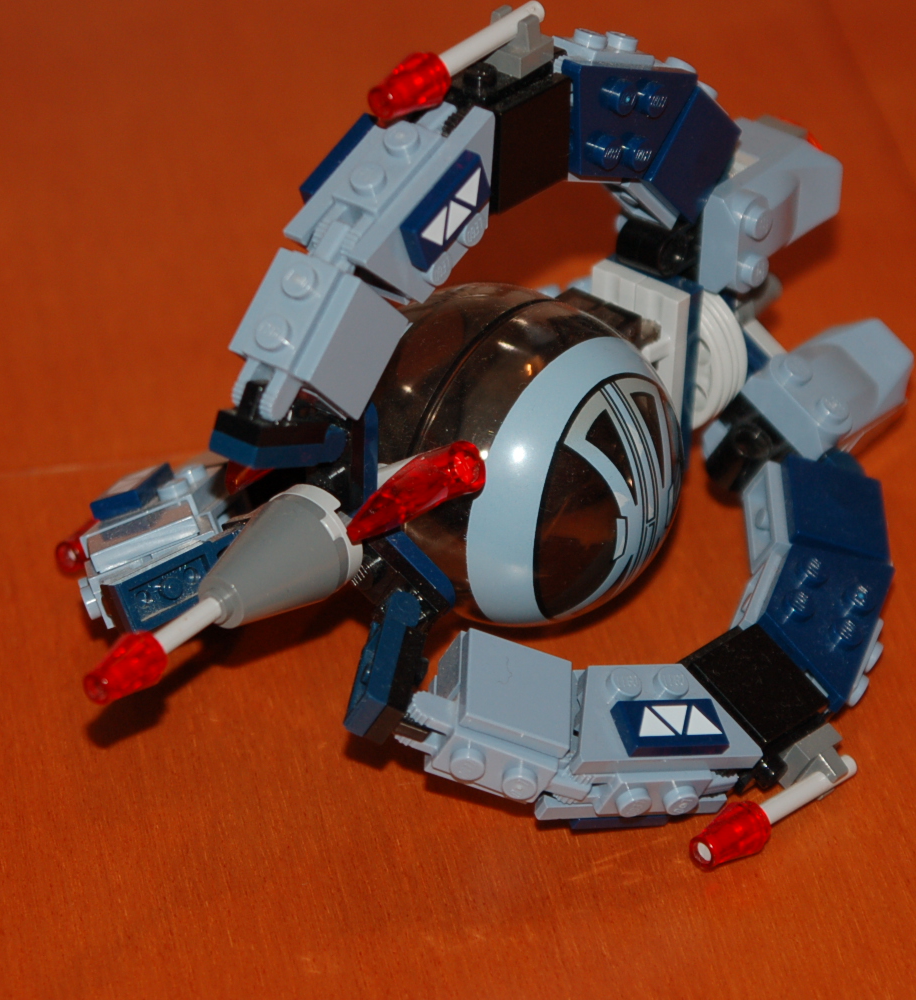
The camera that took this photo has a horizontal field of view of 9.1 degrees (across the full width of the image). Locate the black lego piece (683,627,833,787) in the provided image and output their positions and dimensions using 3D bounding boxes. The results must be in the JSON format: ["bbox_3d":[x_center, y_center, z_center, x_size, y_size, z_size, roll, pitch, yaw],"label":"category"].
[{"bbox_3d":[0.042,0.031,0.848,0.020,0.014,0.016,48,44,13],"label":"black lego piece"}]

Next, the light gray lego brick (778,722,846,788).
[{"bbox_3d":[0.052,0.039,0.838,0.008,0.008,0.008,47,43,12],"label":"light gray lego brick"}]

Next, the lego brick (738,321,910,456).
[{"bbox_3d":[0.057,-0.018,0.869,0.016,0.008,0.031,47,39,12],"label":"lego brick"}]

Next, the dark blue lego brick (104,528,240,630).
[{"bbox_3d":[-0.040,0.012,0.845,0.021,0.008,0.005,-24,10,-17],"label":"dark blue lego brick"}]

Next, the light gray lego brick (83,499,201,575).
[{"bbox_3d":[-0.047,0.006,0.853,0.016,0.003,0.016,-22,9,-5],"label":"light gray lego brick"}]

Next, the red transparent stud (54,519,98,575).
[{"bbox_3d":[-0.056,0.007,0.888,0.008,0.008,0.011,22,34,31],"label":"red transparent stud"}]

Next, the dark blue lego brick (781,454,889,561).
[{"bbox_3d":[0.057,0.002,0.866,0.016,0.004,0.016,16,46,-21],"label":"dark blue lego brick"}]

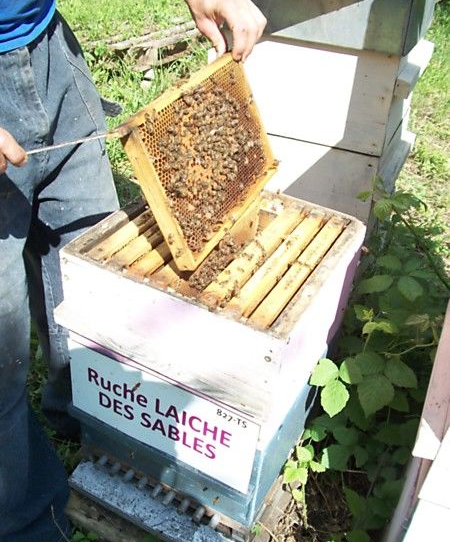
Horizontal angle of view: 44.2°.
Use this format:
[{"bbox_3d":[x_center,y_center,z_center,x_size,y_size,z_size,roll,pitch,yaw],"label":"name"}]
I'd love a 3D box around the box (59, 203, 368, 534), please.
[{"bbox_3d":[-0.017,0.117,0.986,0.352,0.415,0.380,20,36,20],"label":"box"}]

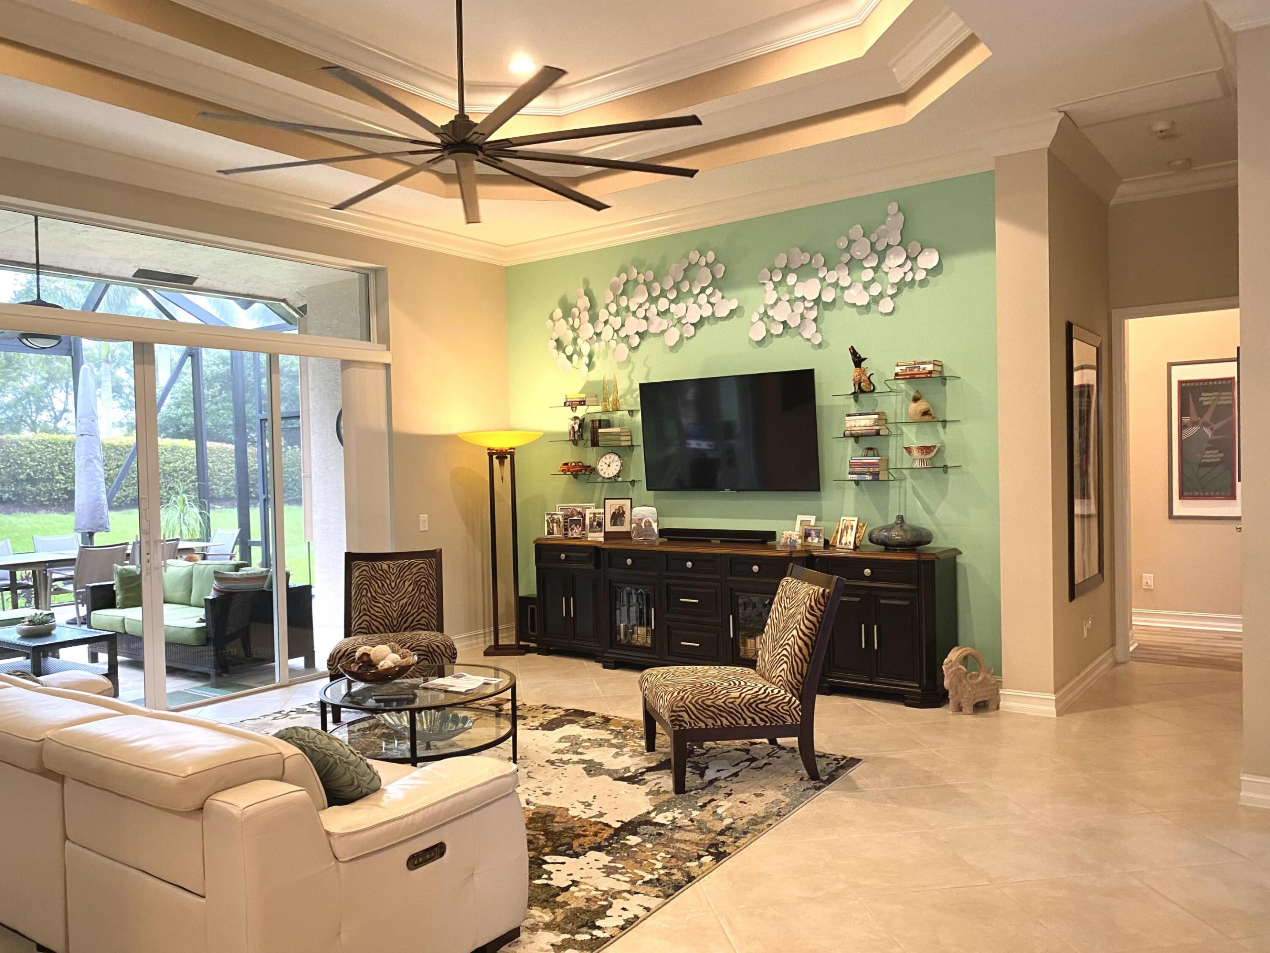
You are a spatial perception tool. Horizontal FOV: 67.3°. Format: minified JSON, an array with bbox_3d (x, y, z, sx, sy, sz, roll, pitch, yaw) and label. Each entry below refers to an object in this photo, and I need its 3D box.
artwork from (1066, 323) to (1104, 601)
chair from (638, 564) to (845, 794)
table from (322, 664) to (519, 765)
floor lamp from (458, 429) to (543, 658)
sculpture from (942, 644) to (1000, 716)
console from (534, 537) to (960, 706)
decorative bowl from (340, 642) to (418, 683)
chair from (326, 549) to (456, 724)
[{"bbox_3d":[2.900,-0.103,6.121,0.036,1.684,0.883,-1,1,36],"label":"artwork"},{"bbox_3d":[0.505,0.941,4.641,0.861,0.947,0.702,-1,1,-10],"label":"chair"},{"bbox_3d":[-1.069,1.235,4.720,0.883,0.426,0.883,-1,1,0],"label":"table"},{"bbox_3d":[-1.033,0.529,7.600,0.664,1.759,0.664,-1,1,2],"label":"floor lamp"},{"bbox_3d":[1.983,1.179,5.599,0.309,0.387,0.128,-2,1,-29],"label":"sculpture"},{"bbox_3d":[0.563,0.930,6.693,3.277,0.913,0.597,-1,1,36],"label":"console"},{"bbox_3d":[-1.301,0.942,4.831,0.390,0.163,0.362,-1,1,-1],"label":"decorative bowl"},{"bbox_3d":[-1.532,0.965,6.041,0.702,0.947,0.861,-1,1,-11],"label":"chair"}]

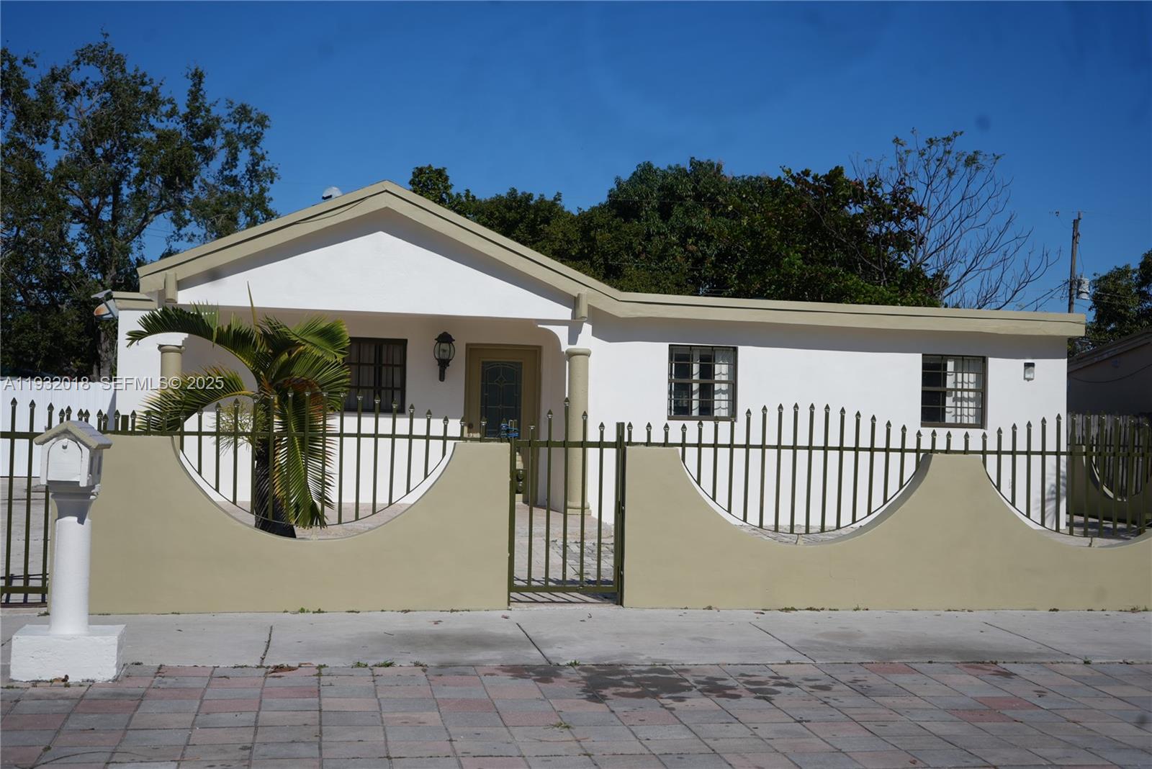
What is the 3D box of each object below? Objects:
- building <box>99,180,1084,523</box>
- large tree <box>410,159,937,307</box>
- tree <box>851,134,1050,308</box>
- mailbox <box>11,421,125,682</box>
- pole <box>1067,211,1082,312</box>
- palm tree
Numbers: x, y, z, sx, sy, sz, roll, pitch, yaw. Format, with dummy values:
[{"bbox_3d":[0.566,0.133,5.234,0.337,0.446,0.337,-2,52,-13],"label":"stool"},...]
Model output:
[{"bbox_3d":[-0.327,-0.122,20.296,11.800,3.890,9.500,2,-2,-11],"label":"building"},{"bbox_3d":[2.240,-1.530,31.860,11.800,7.680,9.000,2,-2,-11],"label":"large tree"},{"bbox_3d":[9.497,-1.947,33.836,5.000,8.980,5.000,2,-2,-11],"label":"tree"},{"bbox_3d":[-2.637,0.843,6.999,0.500,1.310,0.500,2,-2,-11],"label":"mailbox"},{"bbox_3d":[19.002,-1.717,51.792,0.320,10.170,0.320,4,-3,-11],"label":"pole"},{"bbox_3d":[-2.542,0.418,10.062,1.650,2.090,1.550,2,-2,-11],"label":"palm tree"}]

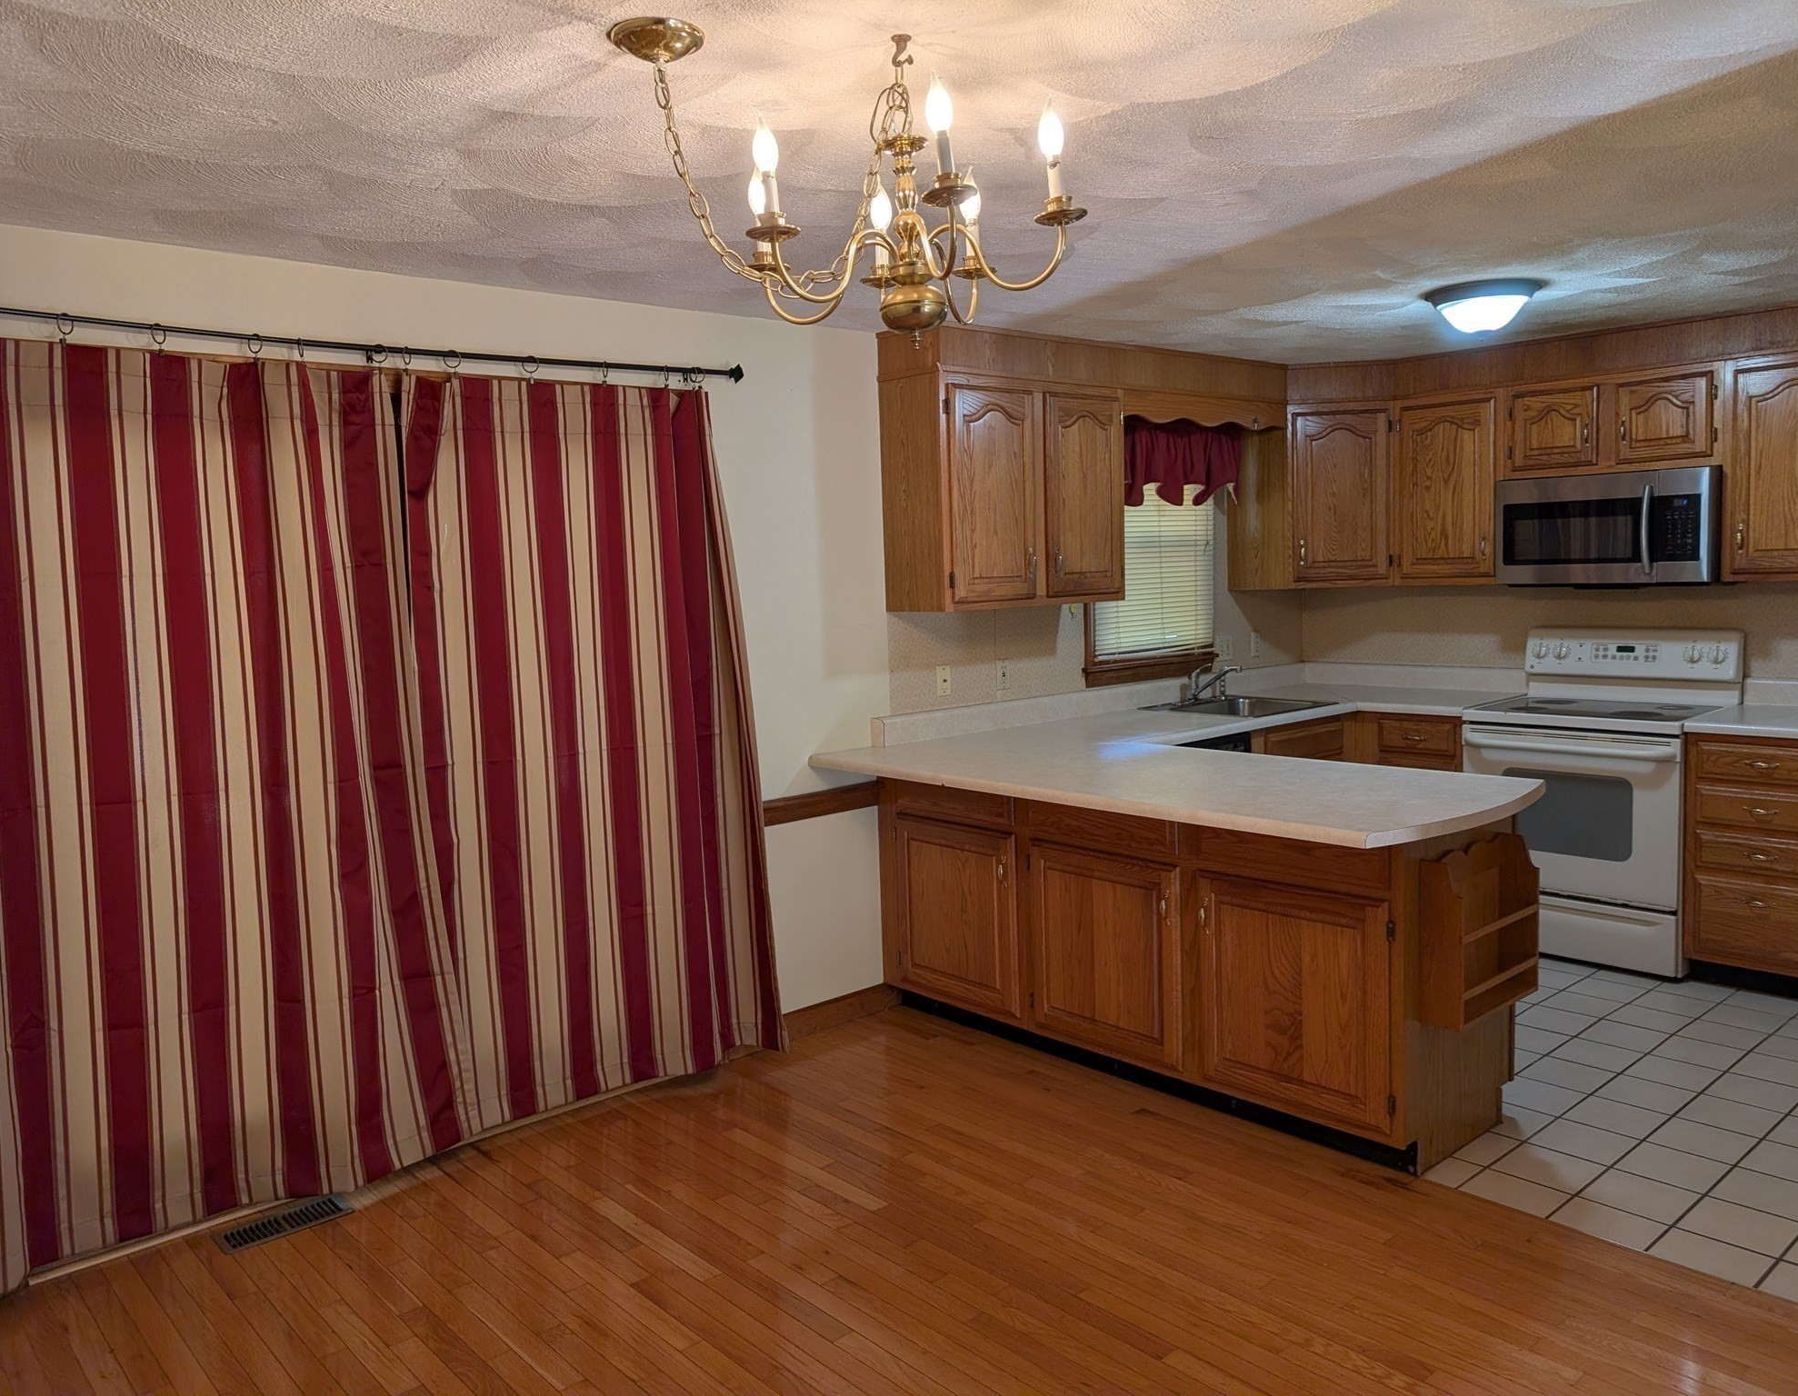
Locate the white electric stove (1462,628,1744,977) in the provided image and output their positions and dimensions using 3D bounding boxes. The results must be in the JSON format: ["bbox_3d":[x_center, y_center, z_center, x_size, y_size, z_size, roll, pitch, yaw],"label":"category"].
[{"bbox_3d":[2.693,0.359,4.961,0.680,1.190,0.764,-7,8,-41],"label":"white electric stove"}]

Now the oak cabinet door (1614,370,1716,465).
[{"bbox_3d":[2.769,-1.009,4.661,0.030,0.292,0.318,-7,8,-40],"label":"oak cabinet door"}]

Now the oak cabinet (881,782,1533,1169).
[{"bbox_3d":[0.801,0.675,4.012,0.620,0.880,1.936,-7,8,-41],"label":"oak cabinet"}]

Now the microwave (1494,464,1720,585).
[{"bbox_3d":[2.769,-0.651,4.962,0.400,0.405,0.754,-7,8,-41],"label":"microwave"}]

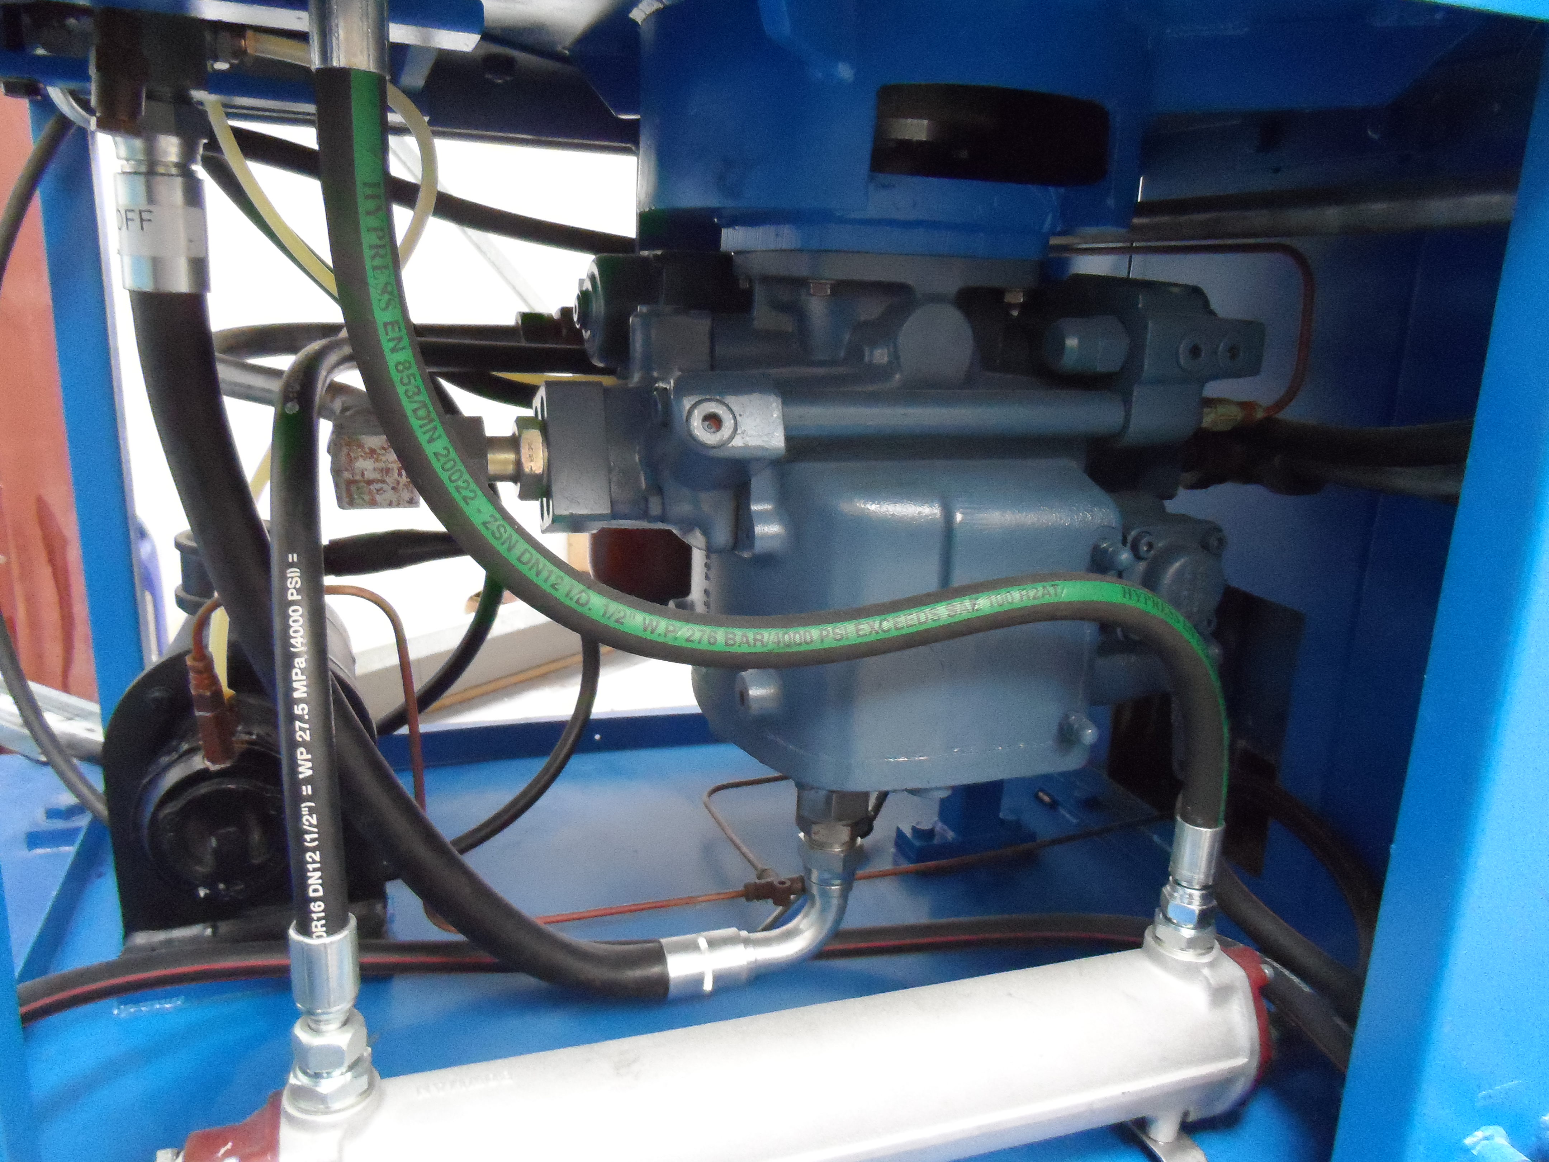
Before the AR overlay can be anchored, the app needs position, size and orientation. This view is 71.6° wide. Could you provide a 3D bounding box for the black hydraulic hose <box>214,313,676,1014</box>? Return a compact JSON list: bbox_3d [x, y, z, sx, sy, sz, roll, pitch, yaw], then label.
[{"bbox_3d":[-0.187,0.056,0.600,0.293,0.365,0.065,1,13,-4],"label":"black hydraulic hose"}]

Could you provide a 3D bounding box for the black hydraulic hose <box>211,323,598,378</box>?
[{"bbox_3d":[-0.240,-0.150,0.700,0.255,0.040,0.045,-1,13,-13],"label":"black hydraulic hose"}]

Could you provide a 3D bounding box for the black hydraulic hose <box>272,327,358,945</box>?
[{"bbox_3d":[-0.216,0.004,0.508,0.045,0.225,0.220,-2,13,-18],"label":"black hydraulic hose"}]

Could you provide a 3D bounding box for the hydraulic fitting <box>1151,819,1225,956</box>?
[{"bbox_3d":[0.222,0.160,0.570,0.030,0.069,0.030,-2,13,-18],"label":"hydraulic fitting"}]

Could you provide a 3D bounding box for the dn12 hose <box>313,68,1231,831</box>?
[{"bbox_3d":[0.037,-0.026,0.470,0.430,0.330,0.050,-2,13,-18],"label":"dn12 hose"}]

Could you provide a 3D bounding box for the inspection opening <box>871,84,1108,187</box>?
[{"bbox_3d":[0.106,-0.213,0.516,0.128,0.042,0.028,-2,13,-19],"label":"inspection opening"}]

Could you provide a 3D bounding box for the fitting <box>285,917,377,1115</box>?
[{"bbox_3d":[-0.179,0.172,0.429,0.031,0.076,0.031,-2,13,-18],"label":"fitting"}]

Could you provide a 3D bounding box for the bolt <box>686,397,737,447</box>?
[{"bbox_3d":[-0.036,-0.090,0.615,0.028,0.028,0.014,-2,13,-18],"label":"bolt"}]

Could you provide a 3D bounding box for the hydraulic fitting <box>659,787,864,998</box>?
[{"bbox_3d":[-0.013,0.187,0.670,0.152,0.118,0.058,-4,14,-25],"label":"hydraulic fitting"}]

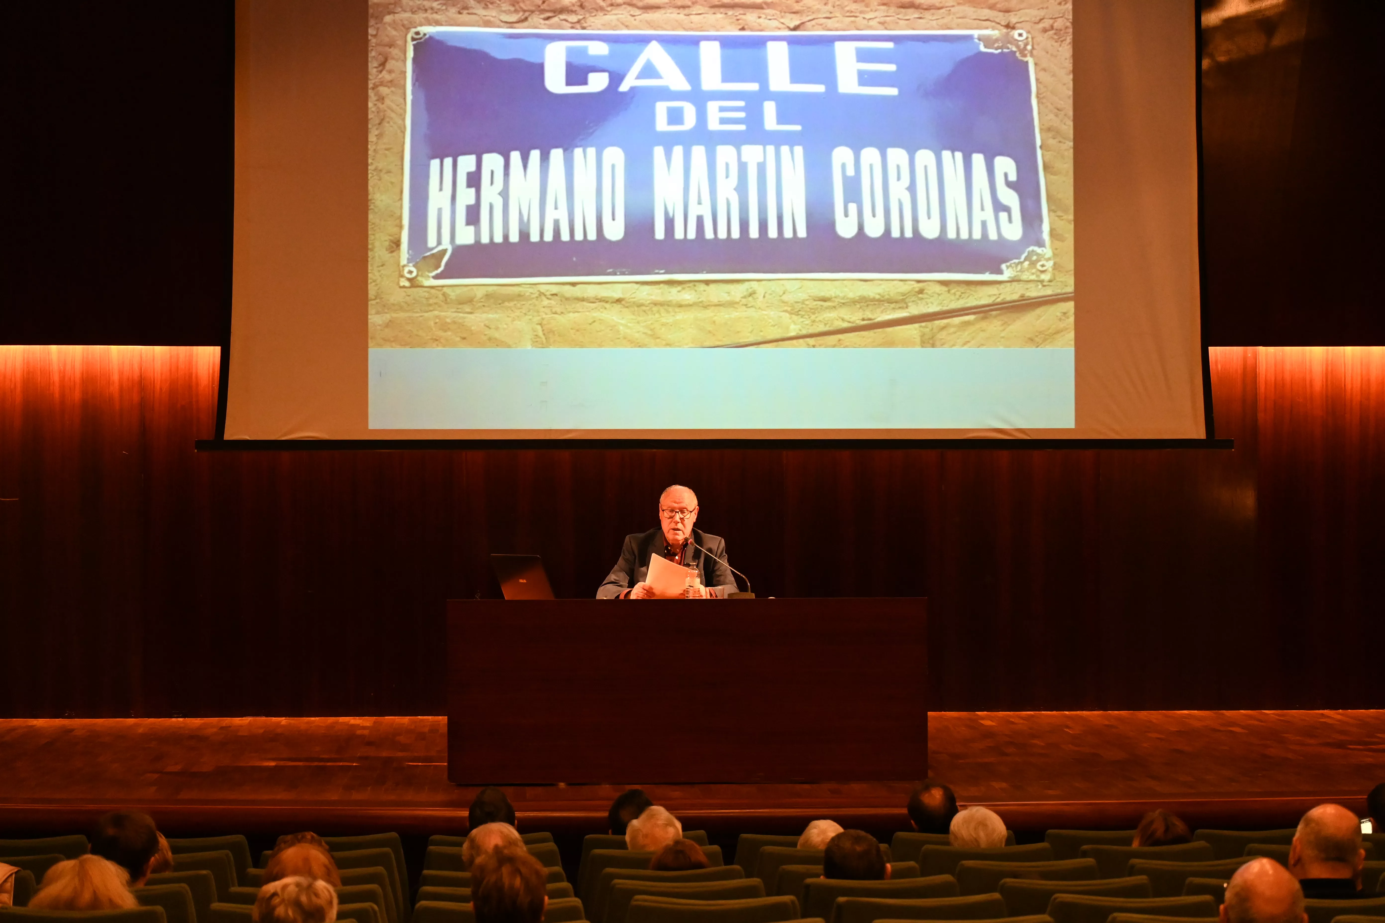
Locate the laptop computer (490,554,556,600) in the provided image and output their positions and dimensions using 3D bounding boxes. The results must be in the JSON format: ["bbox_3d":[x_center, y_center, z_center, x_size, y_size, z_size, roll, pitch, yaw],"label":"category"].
[{"bbox_3d":[-0.610,0.503,15.950,0.300,0.230,0.345,0,0,-37],"label":"laptop computer"}]

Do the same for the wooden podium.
[{"bbox_3d":[-0.044,0.943,15.999,1.975,0.765,0.700,0,0,-4],"label":"wooden podium"}]

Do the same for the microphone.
[{"bbox_3d":[0.120,0.460,15.960,0.330,0.270,0.110,0,0,38],"label":"microphone"}]

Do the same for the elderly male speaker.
[{"bbox_3d":[-0.095,0.715,16.130,0.600,1.220,0.780,0,0,2],"label":"elderly male speaker"}]

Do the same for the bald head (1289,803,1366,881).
[{"bbox_3d":[1.555,0.938,9.320,0.180,0.230,0.215,0,0,-12],"label":"bald head"}]

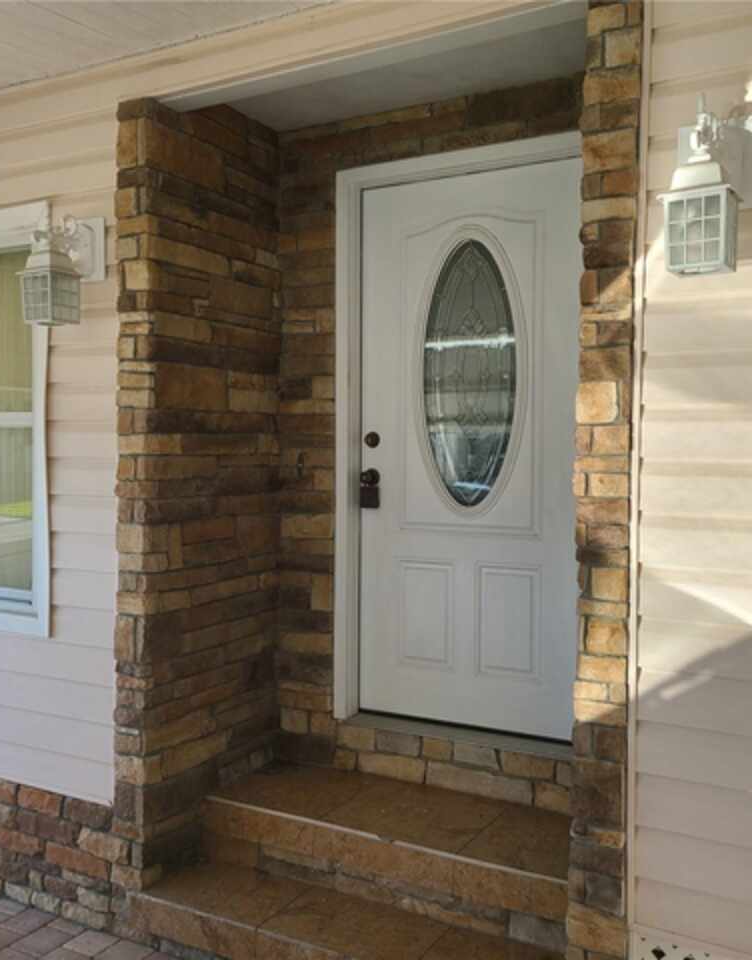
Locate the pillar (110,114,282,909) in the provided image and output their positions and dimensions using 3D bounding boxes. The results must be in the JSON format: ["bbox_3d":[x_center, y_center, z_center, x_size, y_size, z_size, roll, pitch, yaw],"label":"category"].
[{"bbox_3d":[-0.634,0.033,3.557,0.140,2.680,0.775,1,2,29],"label":"pillar"}]

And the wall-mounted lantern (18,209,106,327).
[{"bbox_3d":[-1.078,-0.707,3.248,0.192,0.410,0.263,1,2,29],"label":"wall-mounted lantern"}]

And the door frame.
[{"bbox_3d":[0.332,-0.113,3.517,1.080,2.127,0.130,1,2,29],"label":"door frame"}]

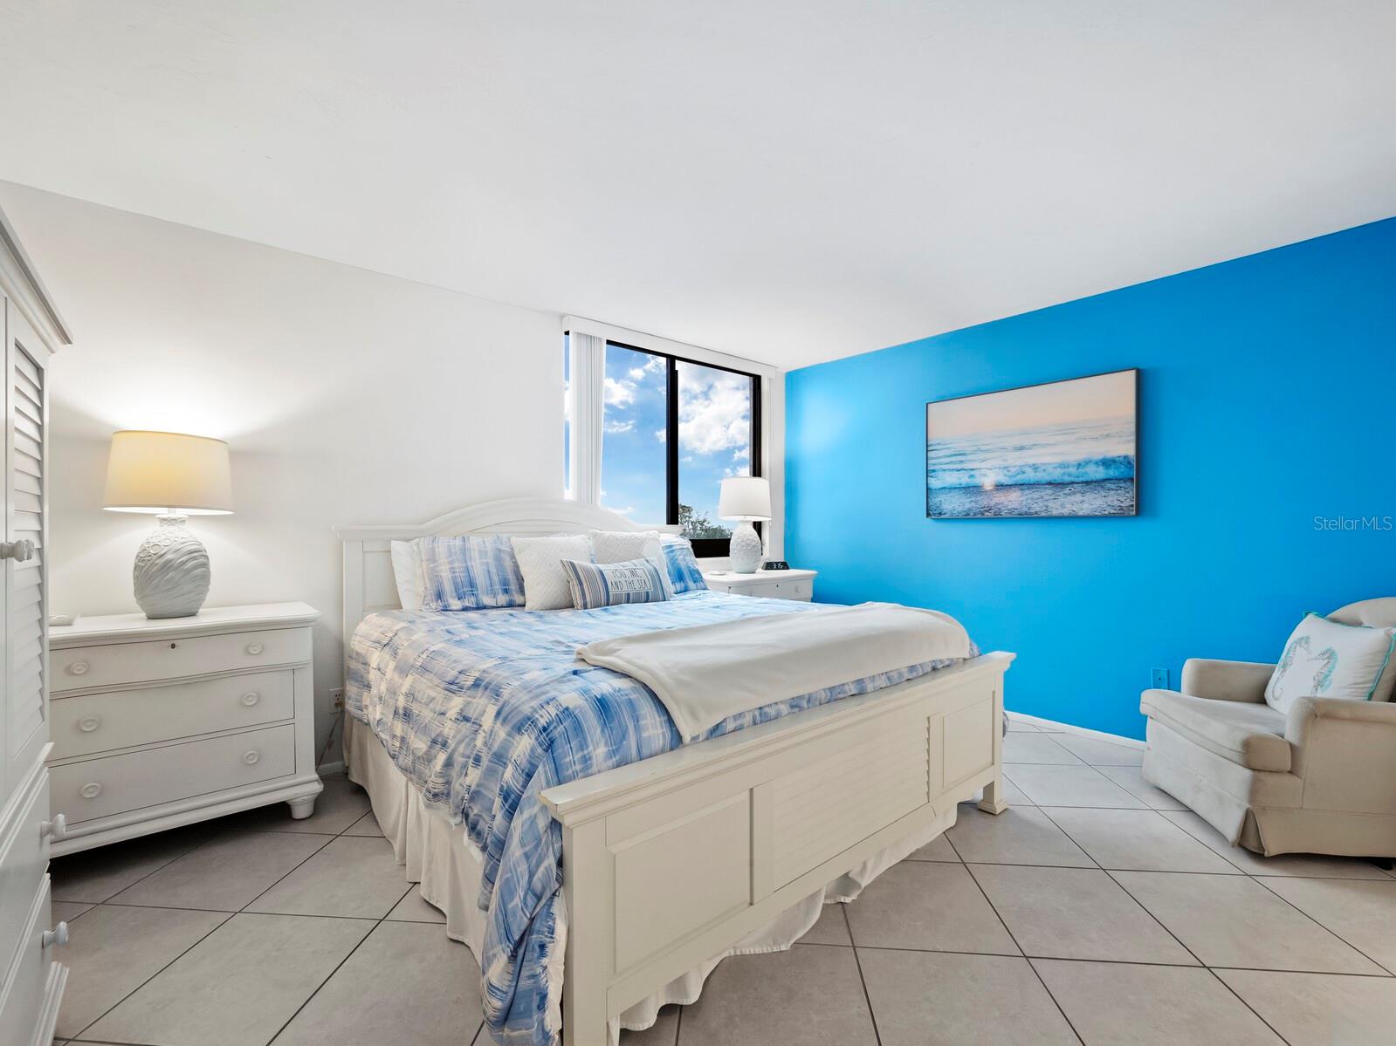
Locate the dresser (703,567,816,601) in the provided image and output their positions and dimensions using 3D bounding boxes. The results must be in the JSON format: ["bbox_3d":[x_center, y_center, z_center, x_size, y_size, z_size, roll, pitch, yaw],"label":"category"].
[{"bbox_3d":[0.380,0.788,4.077,0.853,0.843,0.516,0,0,-39],"label":"dresser"}]

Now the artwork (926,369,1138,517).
[{"bbox_3d":[1.940,-0.426,3.415,0.040,0.779,1.160,0,0,-40],"label":"artwork"}]

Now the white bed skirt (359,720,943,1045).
[{"bbox_3d":[-0.206,1.032,2.556,1.984,0.357,2.043,0,0,-39],"label":"white bed skirt"}]

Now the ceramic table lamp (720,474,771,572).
[{"bbox_3d":[0.350,0.015,4.166,0.372,0.704,0.372,0,0,0],"label":"ceramic table lamp"}]

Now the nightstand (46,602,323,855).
[{"bbox_3d":[-1.985,0.788,2.162,0.863,0.843,0.526,0,0,-39],"label":"nightstand"}]

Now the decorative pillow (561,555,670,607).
[{"bbox_3d":[-0.433,0.307,3.049,0.555,0.297,0.139,0,-33,-39],"label":"decorative pillow"}]

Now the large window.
[{"bbox_3d":[-0.155,-0.461,4.014,1.701,1.448,0.099,0,0,-39],"label":"large window"}]

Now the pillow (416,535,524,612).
[{"bbox_3d":[-1.008,0.248,2.979,0.754,0.417,0.159,0,-22,-39],"label":"pillow"}]

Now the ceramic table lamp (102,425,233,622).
[{"bbox_3d":[-2.067,0.015,2.217,0.372,0.709,0.372,0,0,-39],"label":"ceramic table lamp"}]

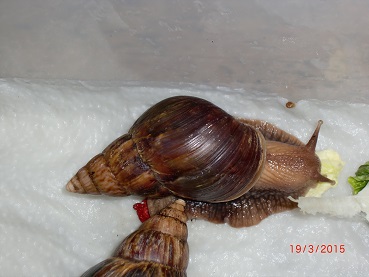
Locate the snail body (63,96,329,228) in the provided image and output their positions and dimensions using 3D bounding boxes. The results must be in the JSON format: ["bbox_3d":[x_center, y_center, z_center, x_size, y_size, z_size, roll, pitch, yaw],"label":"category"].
[{"bbox_3d":[0.007,0.006,0.390,0.132,0.054,0.059,-4,60,-2],"label":"snail body"}]

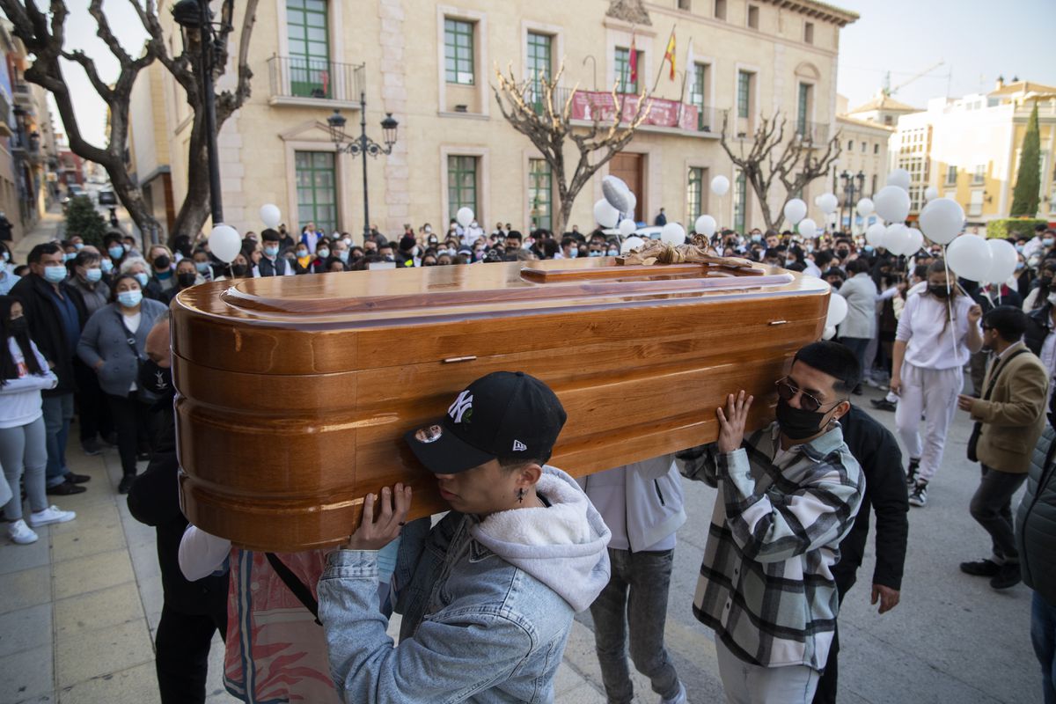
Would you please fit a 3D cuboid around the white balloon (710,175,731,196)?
[{"bbox_3d":[2.790,-2.410,10.200,0.275,0.295,0.275,-1,10,0],"label":"white balloon"}]

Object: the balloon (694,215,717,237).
[{"bbox_3d":[2.373,-1.690,9.420,0.285,0.320,0.285,-1,10,0],"label":"balloon"}]

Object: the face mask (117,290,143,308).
[{"bbox_3d":[-2.656,-0.355,4.700,0.150,0.115,0.080,-9,13,-39],"label":"face mask"}]

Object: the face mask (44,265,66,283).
[{"bbox_3d":[-3.250,-0.534,4.850,0.080,0.115,0.150,4,11,28],"label":"face mask"}]

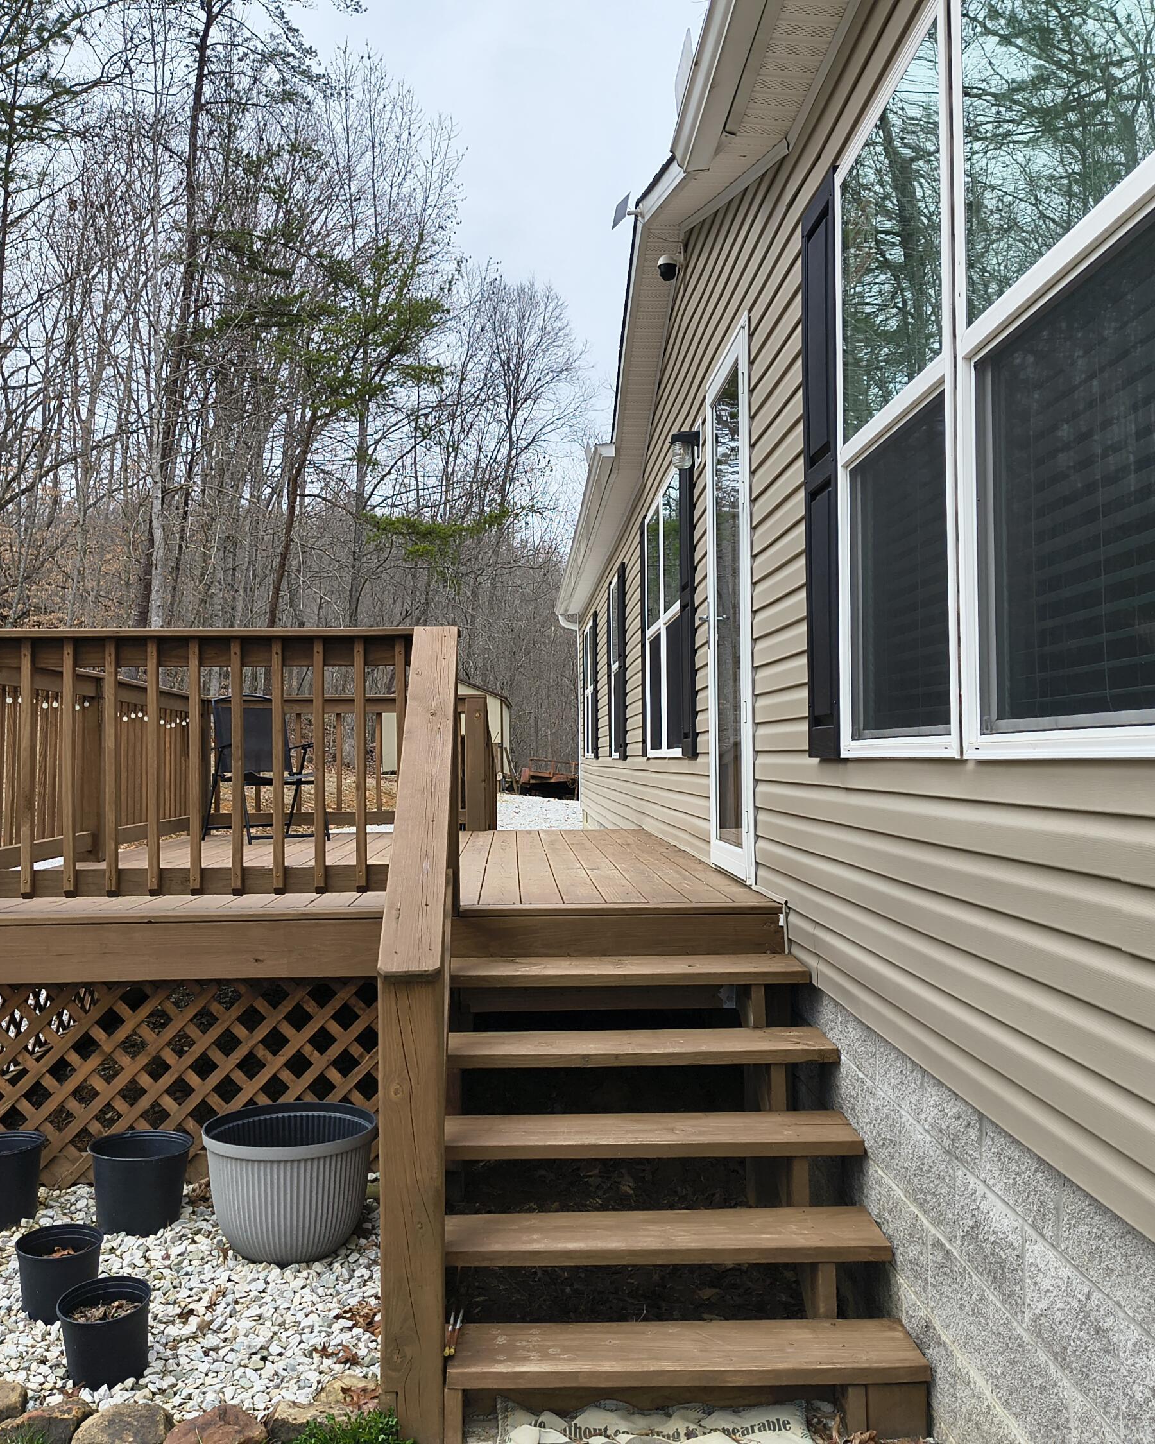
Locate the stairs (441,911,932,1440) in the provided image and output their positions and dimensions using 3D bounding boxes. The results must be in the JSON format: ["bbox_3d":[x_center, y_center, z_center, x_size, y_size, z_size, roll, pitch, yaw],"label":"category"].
[{"bbox_3d":[0.220,1.169,3.945,1.155,1.143,1.310,0,-1,-3],"label":"stairs"}]

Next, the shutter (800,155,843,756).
[{"bbox_3d":[0.704,-0.703,3.960,0.030,1.610,0.363,0,-1,-3],"label":"shutter"}]

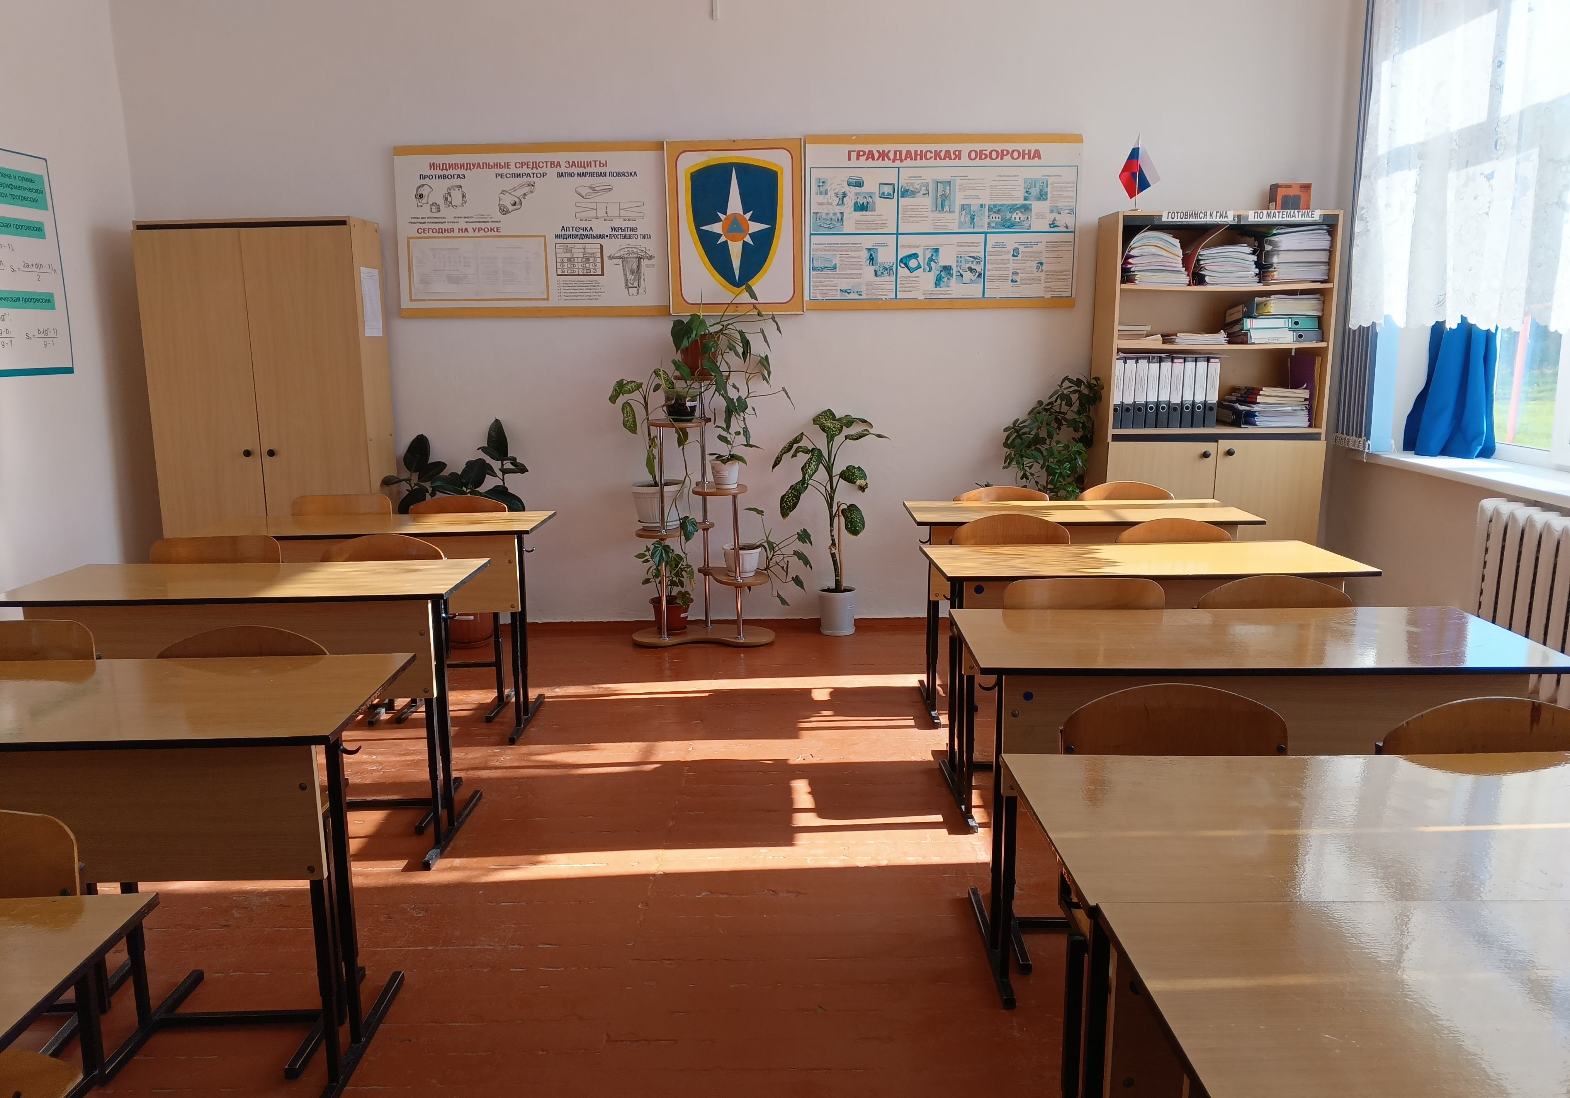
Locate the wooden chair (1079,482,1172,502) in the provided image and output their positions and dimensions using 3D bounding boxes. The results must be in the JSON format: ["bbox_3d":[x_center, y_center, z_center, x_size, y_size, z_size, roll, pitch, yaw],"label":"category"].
[{"bbox_3d":[1.347,0.183,4.183,0.410,0.830,0.460,-1,11,0],"label":"wooden chair"}]

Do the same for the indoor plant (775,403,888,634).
[{"bbox_3d":[0.212,-0.113,5.101,0.515,1.085,0.420,-1,11,-1],"label":"indoor plant"}]

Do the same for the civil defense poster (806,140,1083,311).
[{"bbox_3d":[0.728,-1.508,5.045,1.268,0.780,0.030,-1,11,-1],"label":"civil defense poster"}]

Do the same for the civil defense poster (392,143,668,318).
[{"bbox_3d":[-1.168,-1.464,5.035,1.243,0.767,0.030,-1,11,-1],"label":"civil defense poster"}]

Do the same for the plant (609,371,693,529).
[{"bbox_3d":[-0.627,-0.454,5.069,0.400,0.750,0.360,0,10,0],"label":"plant"}]

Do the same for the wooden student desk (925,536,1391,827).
[{"bbox_3d":[1.045,0.403,3.298,1.200,0.766,0.500,0,10,-1],"label":"wooden student desk"}]

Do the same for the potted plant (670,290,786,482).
[{"bbox_3d":[-0.257,-0.735,4.940,0.530,0.880,0.380,-1,11,-1],"label":"potted plant"}]

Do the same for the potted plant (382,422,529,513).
[{"bbox_3d":[-1.510,-0.053,5.068,0.650,1.070,0.520,0,10,0],"label":"potted plant"}]

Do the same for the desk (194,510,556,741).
[{"bbox_3d":[-1.478,0.285,4.025,1.200,0.770,0.500,-1,10,-2],"label":"desk"}]

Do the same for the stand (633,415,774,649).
[{"bbox_3d":[-0.388,-0.143,5.059,0.680,1.170,0.290,-1,11,-1],"label":"stand"}]

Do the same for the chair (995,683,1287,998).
[{"bbox_3d":[0.681,0.665,1.770,0.400,0.810,0.460,-1,11,0],"label":"chair"}]

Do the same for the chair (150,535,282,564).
[{"bbox_3d":[-1.768,0.395,3.259,0.420,0.825,0.470,0,10,0],"label":"chair"}]

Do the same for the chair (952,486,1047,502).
[{"bbox_3d":[0.883,0.188,4.321,0.420,0.832,0.470,0,10,0],"label":"chair"}]

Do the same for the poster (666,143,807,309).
[{"bbox_3d":[-0.229,-1.483,5.038,0.625,0.780,0.030,-1,11,-1],"label":"poster"}]

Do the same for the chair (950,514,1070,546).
[{"bbox_3d":[0.757,0.328,3.533,0.420,0.835,0.470,0,10,0],"label":"chair"}]

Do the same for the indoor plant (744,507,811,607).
[{"bbox_3d":[-0.070,0.032,5.125,0.400,0.470,0.340,0,10,0],"label":"indoor plant"}]

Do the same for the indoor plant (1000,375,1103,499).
[{"bbox_3d":[1.223,-0.227,5.020,0.450,1.150,0.420,-1,11,-1],"label":"indoor plant"}]

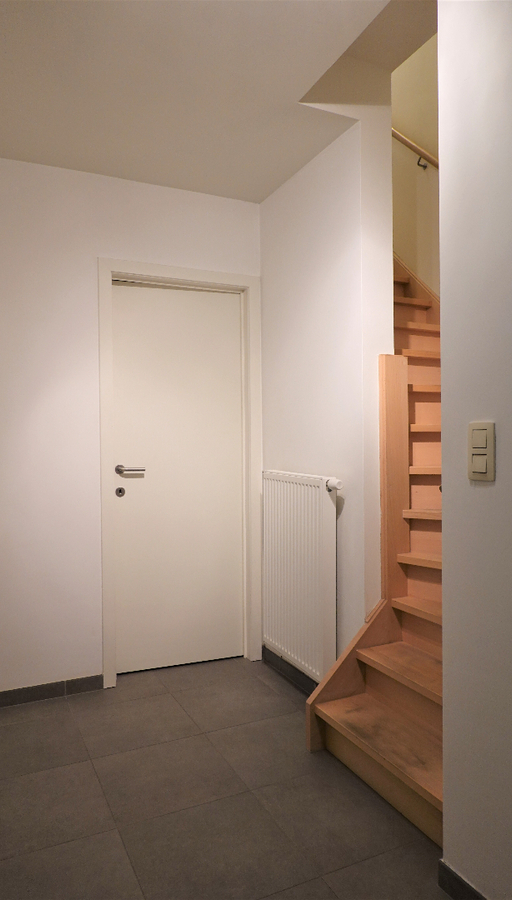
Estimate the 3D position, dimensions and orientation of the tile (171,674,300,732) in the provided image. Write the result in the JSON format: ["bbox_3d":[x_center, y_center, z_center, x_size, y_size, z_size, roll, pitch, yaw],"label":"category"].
[{"bbox_3d":[-0.106,1.161,2.758,0.452,0.012,0.452,-1,1,-25],"label":"tile"}]

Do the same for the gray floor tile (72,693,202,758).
[{"bbox_3d":[-0.516,1.166,2.563,0.452,0.012,0.452,-1,1,-25],"label":"gray floor tile"}]

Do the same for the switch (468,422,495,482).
[{"bbox_3d":[0.547,0.004,1.457,0.012,0.141,0.080,-1,1,-25],"label":"switch"}]

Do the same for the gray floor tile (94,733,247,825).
[{"bbox_3d":[-0.321,1.168,2.153,0.452,0.012,0.452,-1,1,-25],"label":"gray floor tile"}]

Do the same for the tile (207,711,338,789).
[{"bbox_3d":[0.089,1.163,2.348,0.452,0.012,0.452,-1,1,-25],"label":"tile"}]

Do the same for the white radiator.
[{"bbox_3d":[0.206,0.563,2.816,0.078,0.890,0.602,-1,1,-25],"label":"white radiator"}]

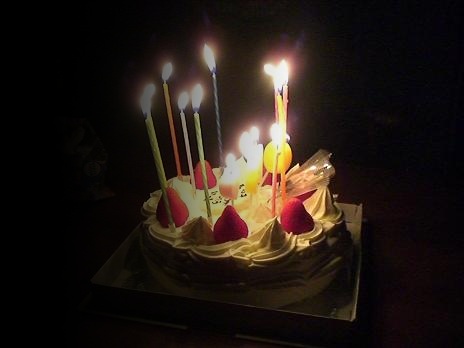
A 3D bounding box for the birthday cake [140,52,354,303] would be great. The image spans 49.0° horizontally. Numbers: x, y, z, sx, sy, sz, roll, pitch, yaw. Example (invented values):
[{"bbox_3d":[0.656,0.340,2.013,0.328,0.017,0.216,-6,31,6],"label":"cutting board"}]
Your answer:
[{"bbox_3d":[0.012,-0.004,0.439,0.183,0.150,0.183,0,21,0],"label":"birthday cake"}]

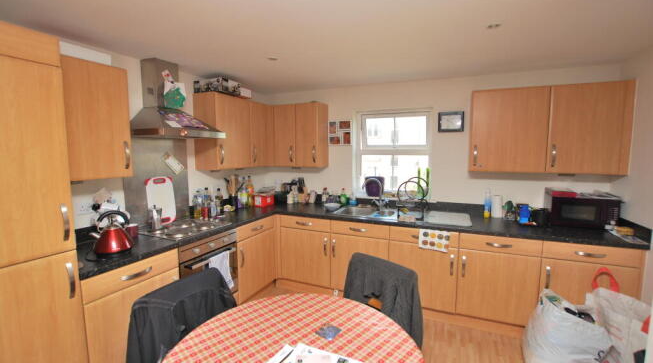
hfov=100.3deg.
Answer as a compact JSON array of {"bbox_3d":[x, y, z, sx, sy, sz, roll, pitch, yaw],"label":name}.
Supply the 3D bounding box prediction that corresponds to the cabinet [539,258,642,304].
[{"bbox_3d":[2.049,0.884,2.296,0.562,0.594,0.548,2,5,23],"label":"cabinet"}]

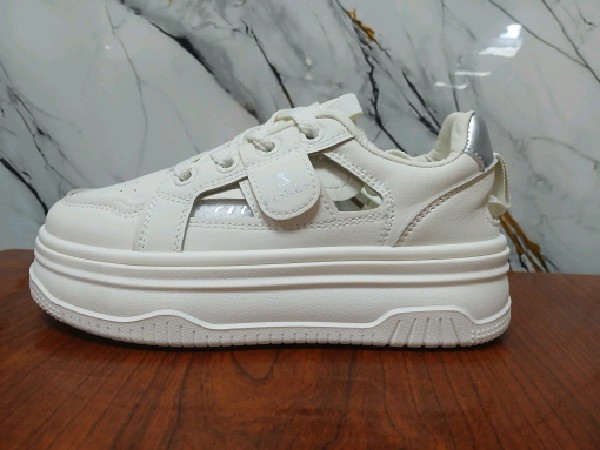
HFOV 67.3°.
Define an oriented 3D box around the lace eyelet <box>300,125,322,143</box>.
[{"bbox_3d":[0.006,-0.046,0.229,0.011,0.011,0.004,-17,-35,7],"label":"lace eyelet"}]

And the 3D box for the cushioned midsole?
[{"bbox_3d":[-0.021,0.025,0.259,0.272,0.041,0.098,1,5,3],"label":"cushioned midsole"}]

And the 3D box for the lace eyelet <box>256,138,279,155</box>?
[{"bbox_3d":[-0.017,-0.041,0.233,0.011,0.011,0.004,-17,-35,7],"label":"lace eyelet"}]

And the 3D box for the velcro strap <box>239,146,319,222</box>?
[{"bbox_3d":[-0.010,-0.023,0.223,0.033,0.045,0.011,-17,-20,4],"label":"velcro strap"}]

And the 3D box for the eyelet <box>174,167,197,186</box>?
[{"bbox_3d":[-0.060,-0.026,0.237,0.011,0.011,0.004,-17,-35,7],"label":"eyelet"}]

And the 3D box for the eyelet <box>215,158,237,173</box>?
[{"bbox_3d":[-0.039,-0.031,0.236,0.011,0.011,0.004,-17,-35,7],"label":"eyelet"}]

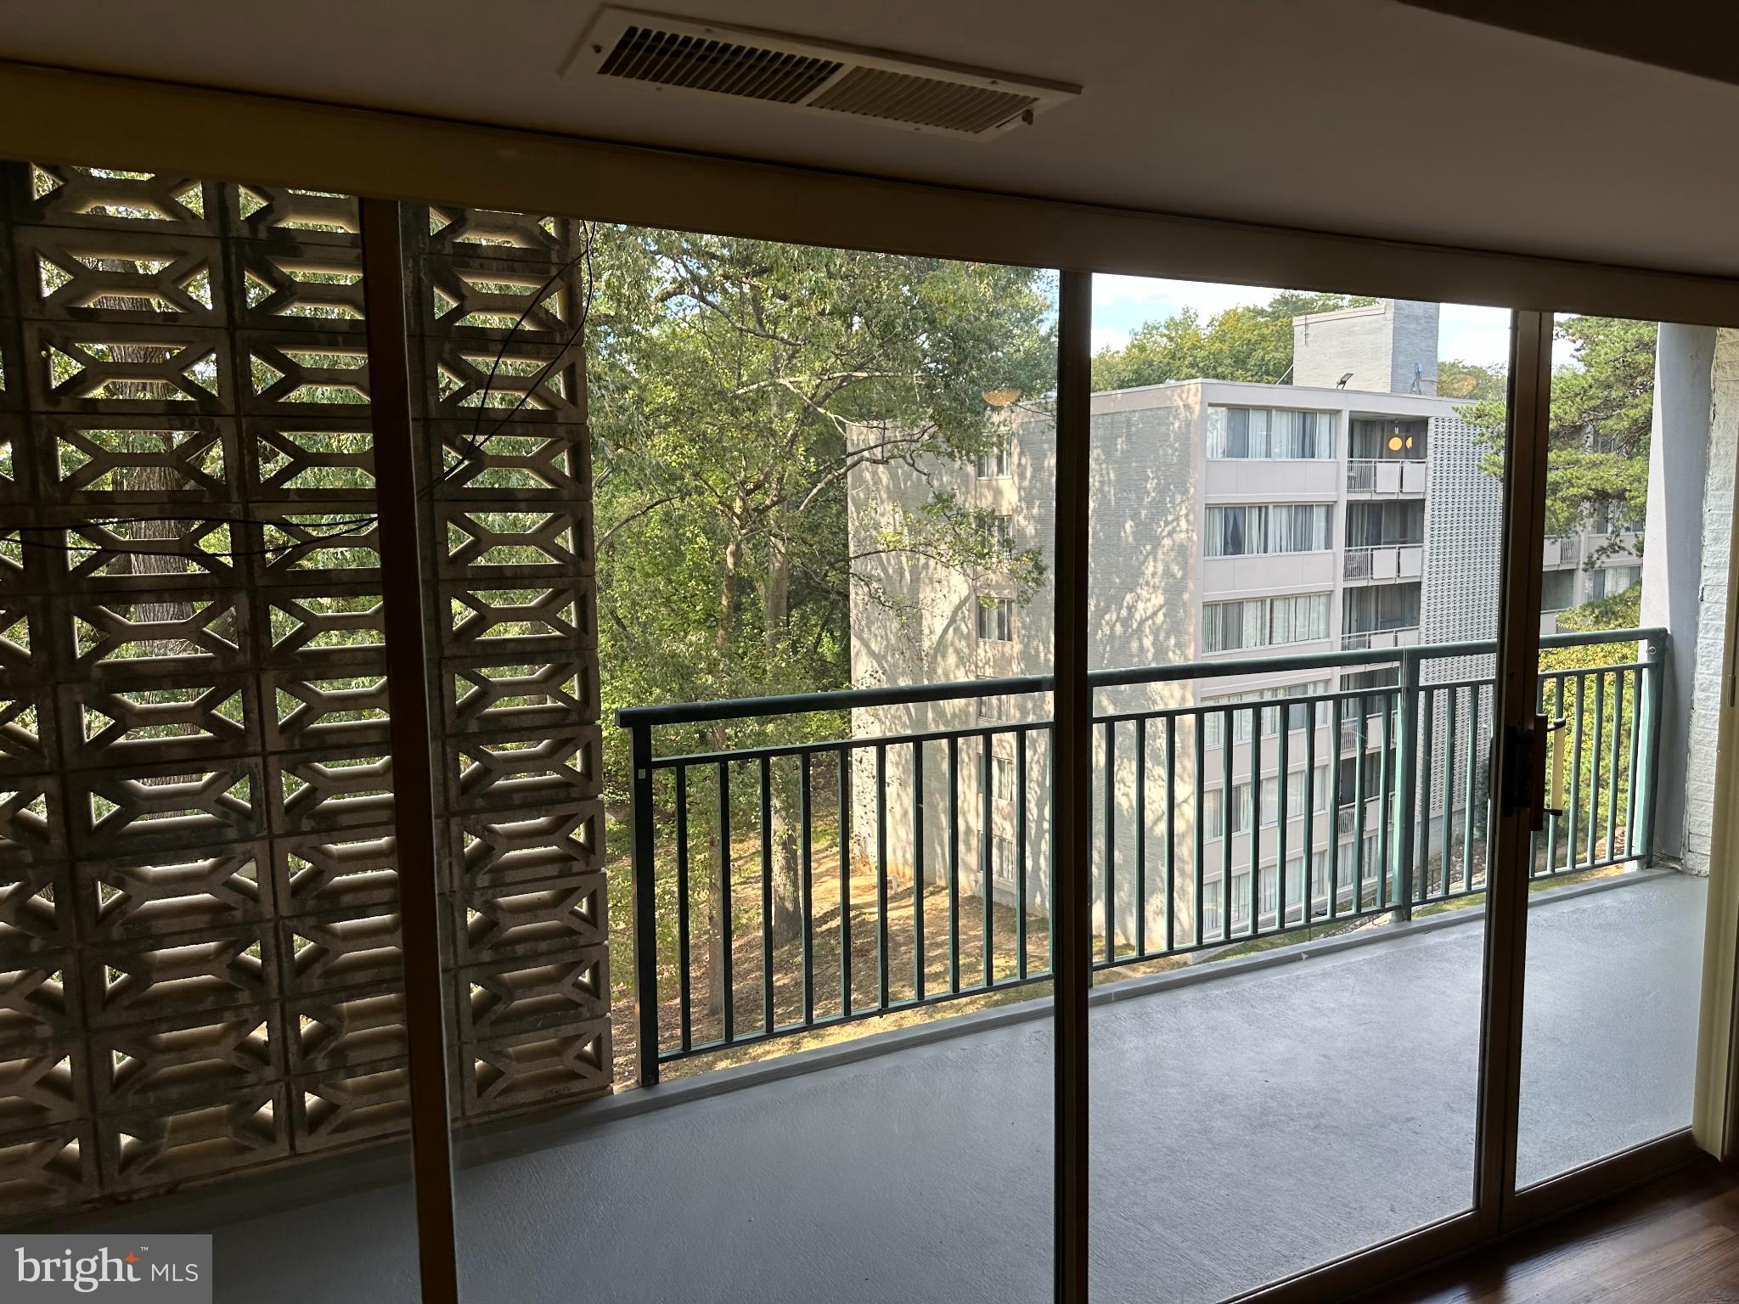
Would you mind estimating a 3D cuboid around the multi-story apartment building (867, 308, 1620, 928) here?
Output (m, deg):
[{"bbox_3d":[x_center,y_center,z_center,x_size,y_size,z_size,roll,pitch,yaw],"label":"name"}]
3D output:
[{"bbox_3d":[15.233,-2.520,47.189,27.400,19.300,16.700,-6,8,-35],"label":"multi-story apartment building"}]

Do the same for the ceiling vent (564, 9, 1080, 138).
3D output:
[{"bbox_3d":[-0.048,-0.627,1.348,0.553,0.020,0.197,-4,7,-26],"label":"ceiling vent"}]

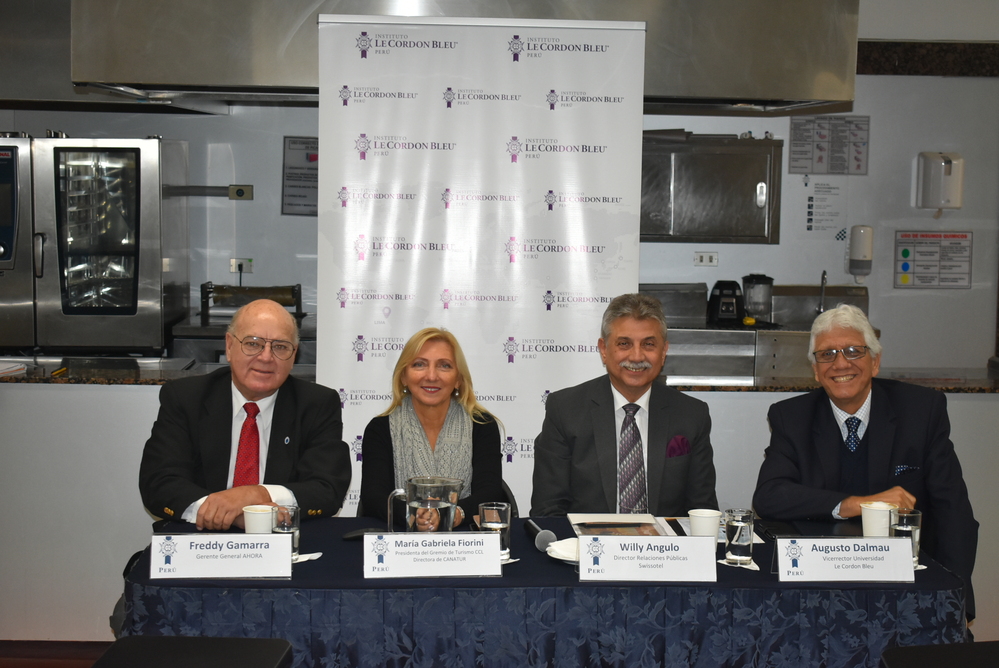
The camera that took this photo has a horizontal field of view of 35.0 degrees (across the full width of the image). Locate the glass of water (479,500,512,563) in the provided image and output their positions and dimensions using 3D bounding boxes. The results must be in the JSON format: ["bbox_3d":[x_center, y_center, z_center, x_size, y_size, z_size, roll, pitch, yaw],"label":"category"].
[{"bbox_3d":[-0.009,0.454,3.647,0.072,0.121,0.072,1,5,-3],"label":"glass of water"}]

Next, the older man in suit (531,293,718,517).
[{"bbox_3d":[0.319,0.555,4.103,0.510,1.300,0.760,1,6,0],"label":"older man in suit"}]

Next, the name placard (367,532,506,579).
[{"bbox_3d":[-0.145,0.482,3.483,0.303,0.092,0.076,1,5,-5],"label":"name placard"}]

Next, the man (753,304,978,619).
[{"bbox_3d":[0.963,0.569,4.228,0.620,1.310,0.760,1,5,3],"label":"man"}]

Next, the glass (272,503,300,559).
[{"bbox_3d":[-0.486,0.453,3.606,0.064,0.115,0.064,1,5,-3],"label":"glass"}]

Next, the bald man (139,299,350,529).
[{"bbox_3d":[-0.647,0.549,4.128,0.560,1.300,0.750,1,5,-6],"label":"bald man"}]

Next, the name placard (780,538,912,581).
[{"bbox_3d":[0.761,0.496,3.505,0.303,0.092,0.076,1,5,-3],"label":"name placard"}]

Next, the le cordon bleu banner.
[{"bbox_3d":[-0.067,0.058,4.951,1.000,2.060,0.100,0,6,-4],"label":"le cordon bleu banner"}]

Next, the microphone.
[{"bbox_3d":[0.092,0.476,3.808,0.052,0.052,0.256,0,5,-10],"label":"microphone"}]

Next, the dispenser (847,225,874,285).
[{"bbox_3d":[1.822,-0.402,8.000,0.115,0.295,0.115,1,6,-3],"label":"dispenser"}]

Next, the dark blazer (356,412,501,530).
[{"bbox_3d":[-0.178,0.462,4.144,0.400,0.510,0.360,1,6,0],"label":"dark blazer"}]

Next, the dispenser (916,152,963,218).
[{"bbox_3d":[2.237,-0.760,8.050,0.235,0.310,0.190,1,6,-3],"label":"dispenser"}]

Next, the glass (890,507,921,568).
[{"bbox_3d":[0.931,0.464,3.620,0.071,0.124,0.071,0,6,-4],"label":"glass"}]

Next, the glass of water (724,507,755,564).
[{"bbox_3d":[0.550,0.461,3.615,0.066,0.120,0.066,0,6,-4],"label":"glass of water"}]

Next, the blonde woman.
[{"bbox_3d":[-0.178,0.600,4.079,0.430,1.200,0.720,1,6,0],"label":"blonde woman"}]

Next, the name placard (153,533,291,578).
[{"bbox_3d":[-0.599,0.478,3.436,0.303,0.092,0.076,1,5,-3],"label":"name placard"}]

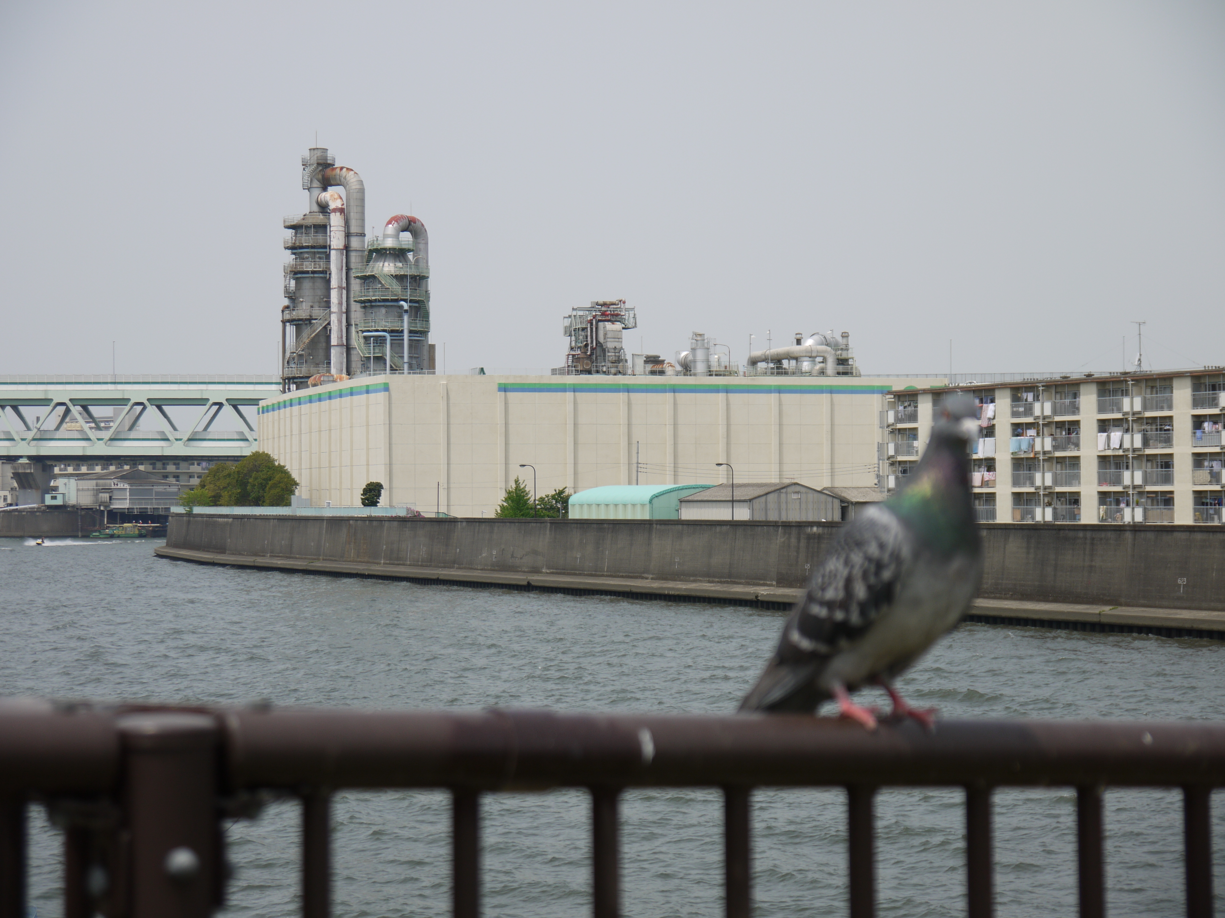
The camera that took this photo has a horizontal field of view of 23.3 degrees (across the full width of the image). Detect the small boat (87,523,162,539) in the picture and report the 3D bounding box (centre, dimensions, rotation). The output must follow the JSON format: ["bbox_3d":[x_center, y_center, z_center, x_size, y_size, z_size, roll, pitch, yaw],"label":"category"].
[{"bbox_3d":[-95.631,13.932,583.000,14.200,3.200,3.800,0,-1,3],"label":"small boat"}]

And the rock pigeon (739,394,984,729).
[{"bbox_3d":[0.214,0.088,2.560,0.215,0.286,0.125,-1,-1,35],"label":"rock pigeon"}]

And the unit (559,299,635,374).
[{"bbox_3d":[-1.547,-12.625,310.000,7.000,8.000,6.000,0,-1,-13],"label":"unit"}]

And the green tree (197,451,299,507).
[{"bbox_3d":[-43.157,3.880,350.000,12.000,9.400,10.500,0,-1,0],"label":"green tree"}]

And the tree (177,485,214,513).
[{"bbox_3d":[-49.774,4.874,355.000,4.300,3.500,4.000,0,-1,0],"label":"tree"}]

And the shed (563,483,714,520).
[{"bbox_3d":[3.390,4.517,244.500,8.000,4.700,17.000,0,-1,-23],"label":"shed"}]

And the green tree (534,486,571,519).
[{"bbox_3d":[-5.148,4.715,260.000,3.600,4.800,3.500,0,-1,0],"label":"green tree"}]

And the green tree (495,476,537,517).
[{"bbox_3d":[-8.562,4.356,262.000,3.800,5.700,3.700,0,-1,0],"label":"green tree"}]

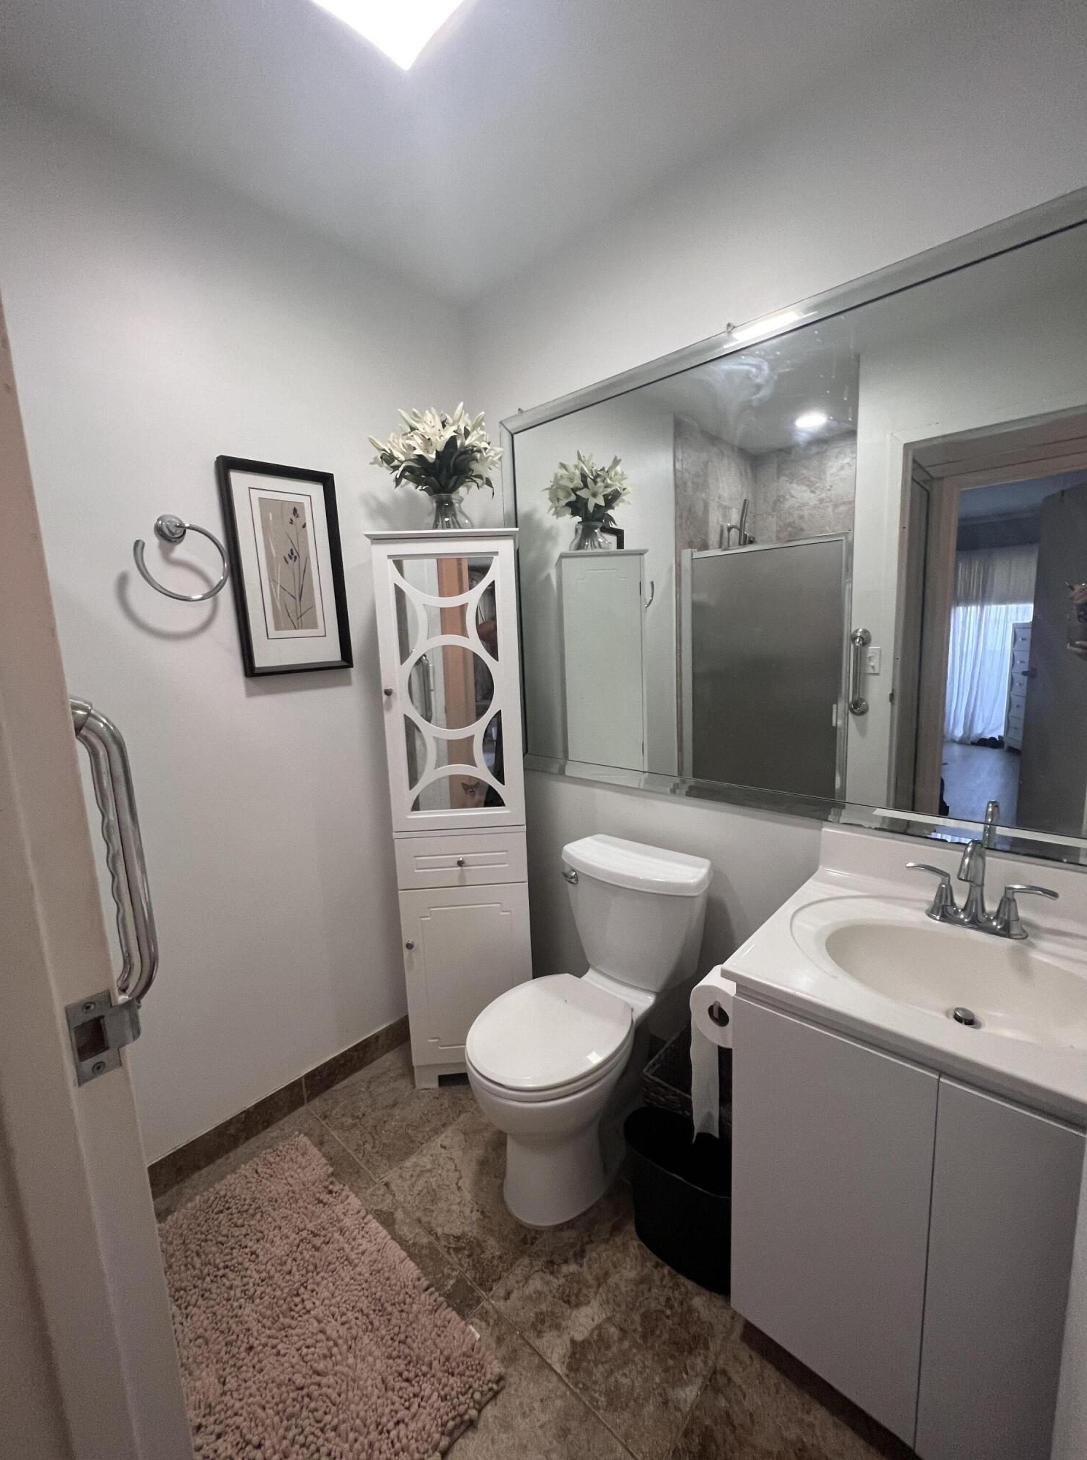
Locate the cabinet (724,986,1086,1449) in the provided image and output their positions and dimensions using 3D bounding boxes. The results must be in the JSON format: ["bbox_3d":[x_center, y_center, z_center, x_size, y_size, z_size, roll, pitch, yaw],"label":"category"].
[{"bbox_3d":[0.752,0.789,1.006,0.610,0.758,0.555,5,11,41],"label":"cabinet"}]

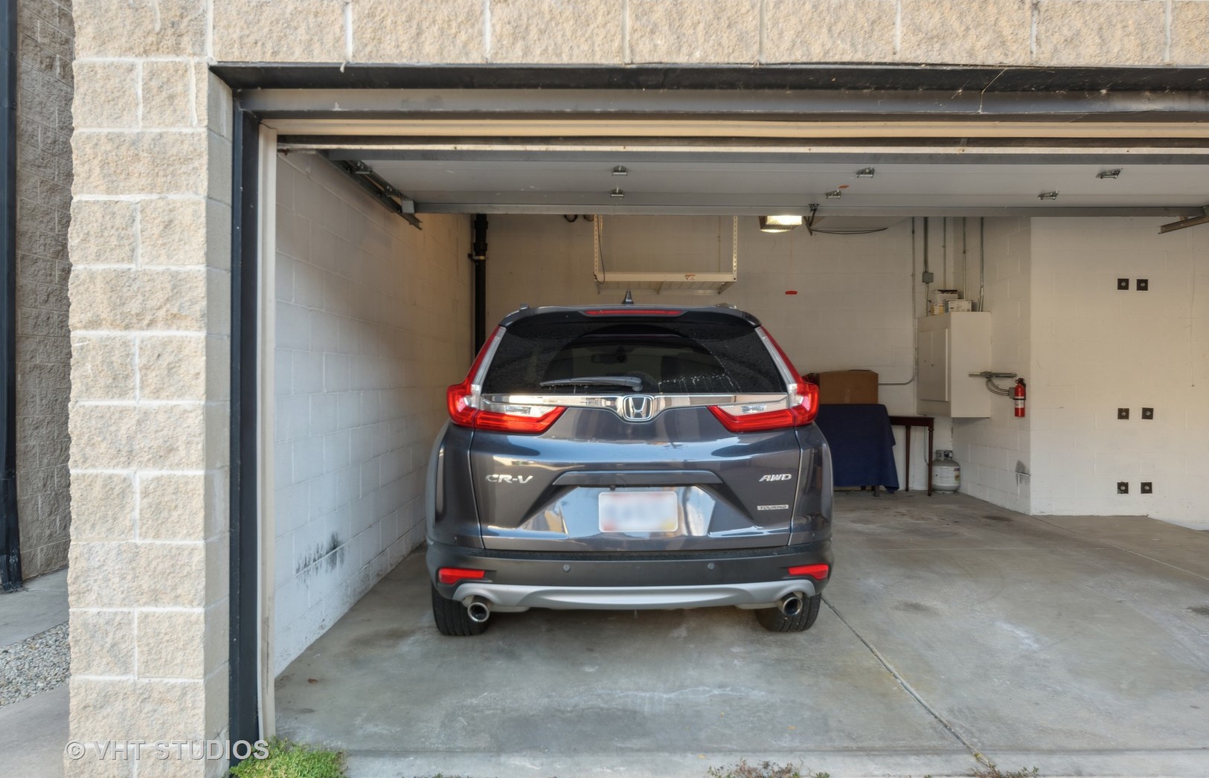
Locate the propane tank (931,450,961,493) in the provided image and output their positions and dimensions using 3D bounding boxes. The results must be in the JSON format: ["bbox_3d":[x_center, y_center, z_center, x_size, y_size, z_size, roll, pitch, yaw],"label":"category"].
[{"bbox_3d":[3.631,0.887,8.570,0.310,0.455,0.310,0,1,0],"label":"propane tank"}]

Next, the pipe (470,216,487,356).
[{"bbox_3d":[-1.320,-0.402,8.549,0.140,3.050,0.140,0,1,0],"label":"pipe"}]

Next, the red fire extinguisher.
[{"bbox_3d":[3.763,0.081,7.292,0.120,0.359,0.105,0,1,-28],"label":"red fire extinguisher"}]

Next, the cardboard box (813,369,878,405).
[{"bbox_3d":[2.539,-0.010,8.584,0.615,0.340,0.380,0,1,0],"label":"cardboard box"}]

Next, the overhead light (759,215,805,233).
[{"bbox_3d":[1.249,-1.213,5.734,0.270,0.170,0.320,0,1,0],"label":"overhead light"}]

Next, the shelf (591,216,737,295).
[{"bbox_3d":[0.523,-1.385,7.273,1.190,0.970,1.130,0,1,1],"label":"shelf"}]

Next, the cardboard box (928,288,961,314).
[{"bbox_3d":[3.573,-0.897,8.460,0.205,0.267,0.210,0,1,0],"label":"cardboard box"}]

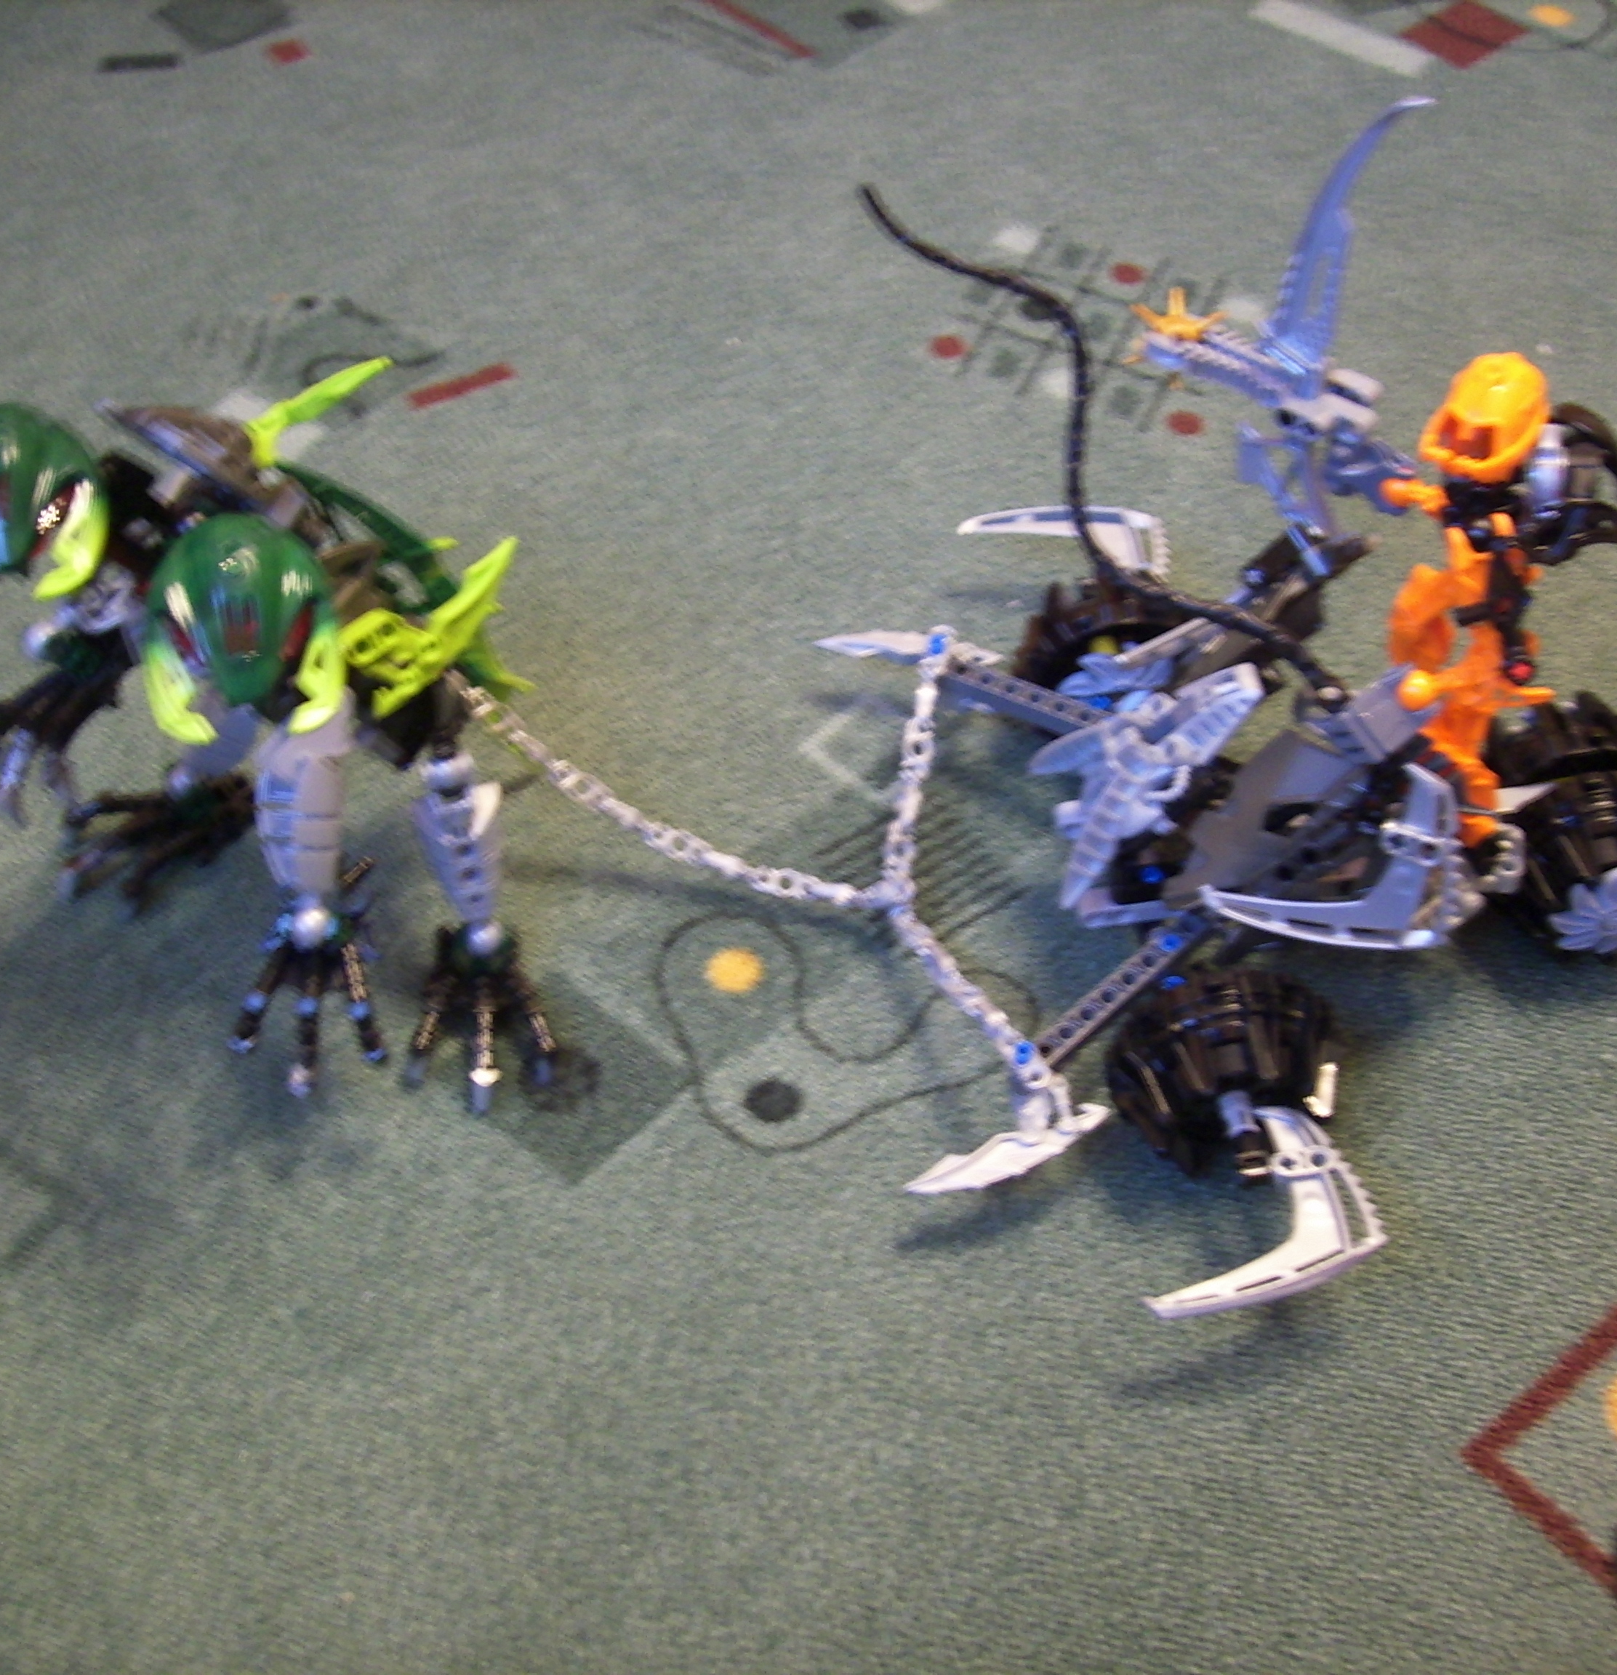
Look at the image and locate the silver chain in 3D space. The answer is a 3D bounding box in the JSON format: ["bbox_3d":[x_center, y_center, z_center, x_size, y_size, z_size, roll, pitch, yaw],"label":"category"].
[{"bbox_3d":[-0.015,-0.009,0.539,0.146,0.113,0.156,-4,51,-6],"label":"silver chain"}]

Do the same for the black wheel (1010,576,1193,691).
[{"bbox_3d":[0.090,-0.056,0.624,0.057,0.057,0.029,-4,51,-6],"label":"black wheel"}]

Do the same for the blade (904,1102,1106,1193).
[{"bbox_3d":[0.051,0.079,0.521,0.058,0.008,0.015,-20,55,-12],"label":"blade"}]

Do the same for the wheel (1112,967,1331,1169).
[{"bbox_3d":[0.107,0.062,0.530,0.057,0.057,0.029,-4,51,-6],"label":"wheel"}]

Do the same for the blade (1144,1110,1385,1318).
[{"bbox_3d":[0.109,0.090,0.502,0.064,0.009,0.046,-4,66,-6],"label":"blade"}]

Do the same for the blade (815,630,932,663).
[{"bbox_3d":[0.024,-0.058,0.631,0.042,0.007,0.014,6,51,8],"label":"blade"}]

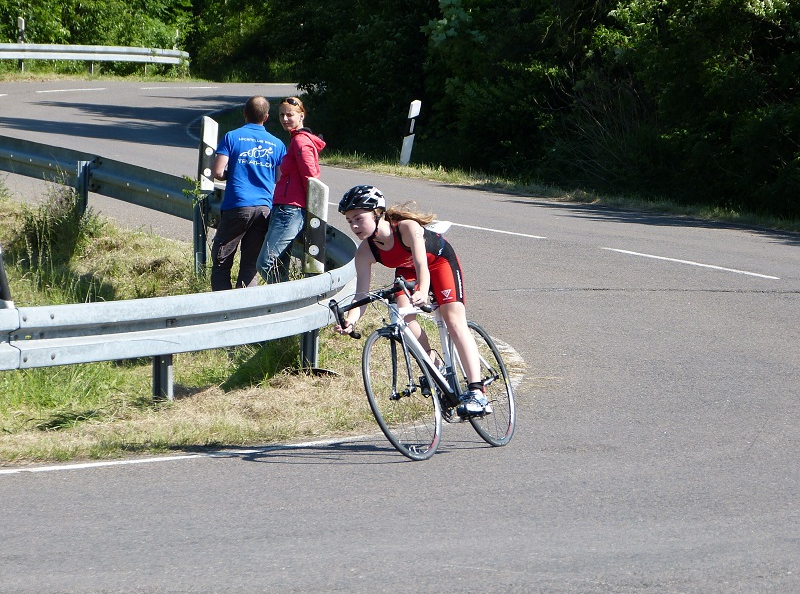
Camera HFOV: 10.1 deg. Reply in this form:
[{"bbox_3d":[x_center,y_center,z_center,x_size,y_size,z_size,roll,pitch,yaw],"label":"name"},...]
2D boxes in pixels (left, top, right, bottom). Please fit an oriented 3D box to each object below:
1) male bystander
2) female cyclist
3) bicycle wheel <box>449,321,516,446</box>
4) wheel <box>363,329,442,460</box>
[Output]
[{"bbox_3d":[-1.086,-0.570,32.300,0.510,1.740,0.400,-1,3,-14],"label":"male bystander"},{"bbox_3d":[0.076,0.029,22.288,0.480,1.220,0.840,-19,-6,24],"label":"female cyclist"},{"bbox_3d":[0.417,0.434,22.722,0.090,0.668,0.668,-19,-5,23],"label":"bicycle wheel"},{"bbox_3d":[0.010,0.472,21.823,0.090,0.668,0.668,-22,-7,26],"label":"wheel"}]

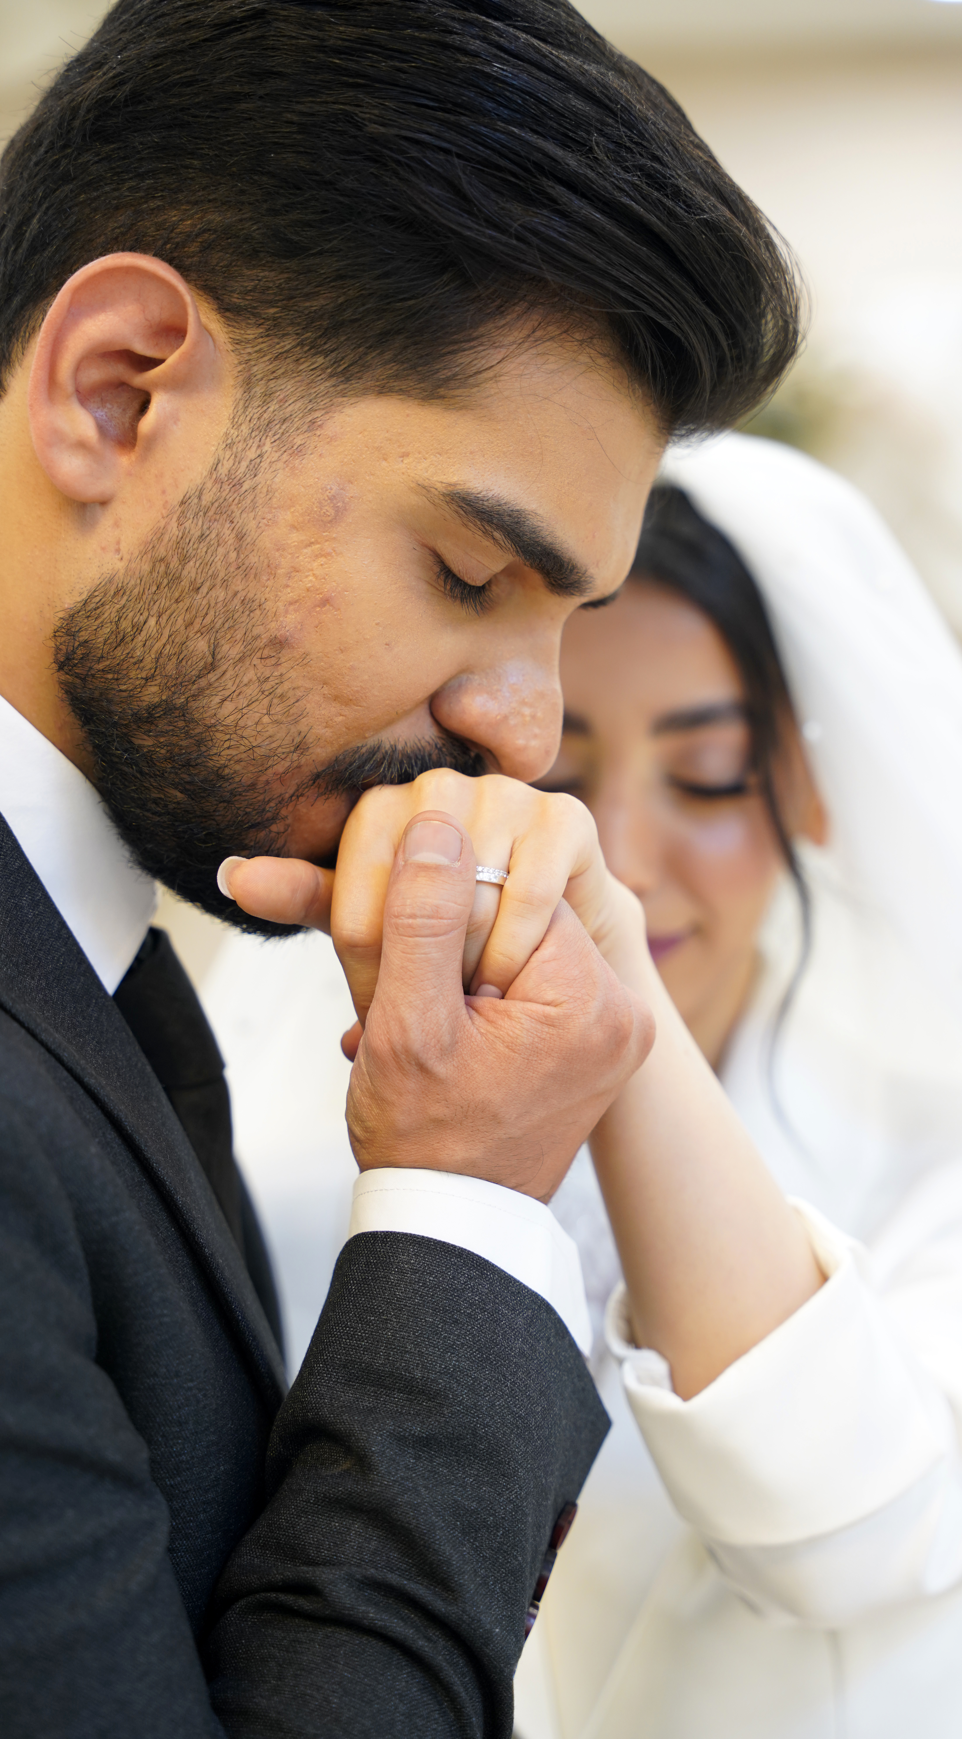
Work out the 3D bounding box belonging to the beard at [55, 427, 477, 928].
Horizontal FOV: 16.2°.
[{"bbox_3d":[-0.044,-0.042,0.919,0.098,0.110,0.140,42,11,19],"label":"beard"}]

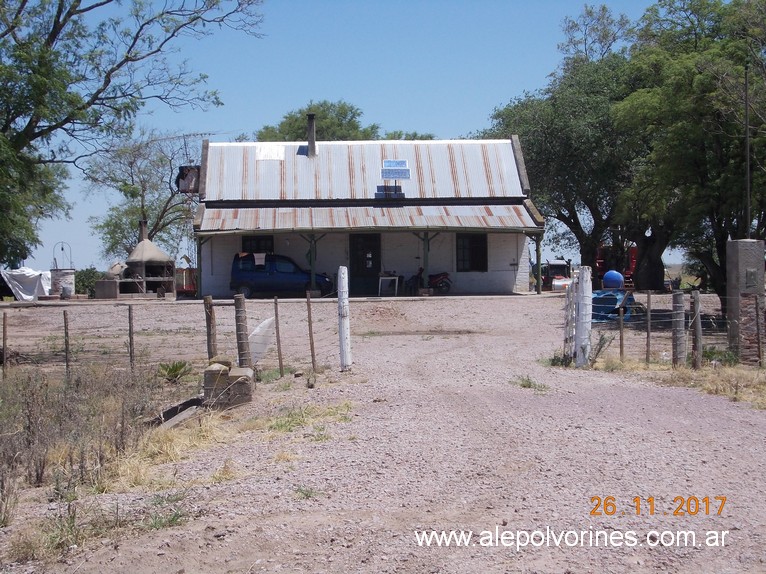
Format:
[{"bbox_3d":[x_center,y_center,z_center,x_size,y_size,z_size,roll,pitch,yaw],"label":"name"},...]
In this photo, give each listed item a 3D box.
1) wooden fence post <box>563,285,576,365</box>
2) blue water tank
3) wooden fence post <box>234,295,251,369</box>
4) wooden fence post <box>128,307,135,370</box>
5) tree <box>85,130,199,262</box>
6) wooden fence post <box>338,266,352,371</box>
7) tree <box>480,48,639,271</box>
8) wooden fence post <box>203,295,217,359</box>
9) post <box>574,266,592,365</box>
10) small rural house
[{"bbox_3d":[2.962,0.569,24.808,0.170,1.217,0.170,1,1,0],"label":"wooden fence post"},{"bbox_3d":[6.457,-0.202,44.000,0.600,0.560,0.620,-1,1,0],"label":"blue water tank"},{"bbox_3d":[-2.179,0.711,24.407,0.160,1.178,0.160,-5,1,0],"label":"wooden fence post"},{"bbox_3d":[-3.931,0.803,24.606,0.070,1.043,0.070,-2,1,0],"label":"wooden fence post"},{"bbox_3d":[-11.484,-3.558,75.000,5.600,7.900,5.400,-1,1,0],"label":"tree"},{"bbox_3d":[-0.583,0.494,24.410,0.155,1.626,0.155,-2,1,0],"label":"wooden fence post"},{"bbox_3d":[8.444,-5.541,76.000,8.200,11.400,8.000,-1,1,0],"label":"tree"},{"bbox_3d":[-2.717,0.711,24.807,0.140,1.157,0.140,-5,1,0],"label":"wooden fence post"},{"bbox_3d":[3.120,0.474,24.410,0.190,1.587,0.190,2,1,0],"label":"post"},{"bbox_3d":[-0.924,-3.448,66.241,13.600,7.600,10.000,-1,1,-4],"label":"small rural house"}]

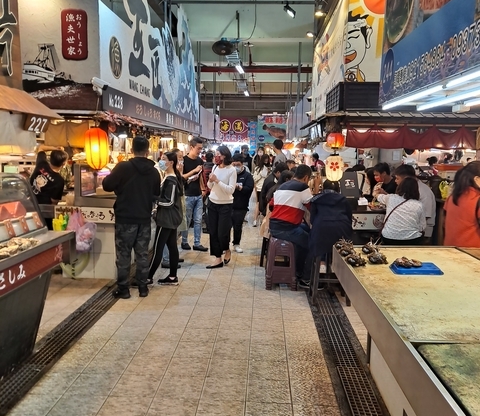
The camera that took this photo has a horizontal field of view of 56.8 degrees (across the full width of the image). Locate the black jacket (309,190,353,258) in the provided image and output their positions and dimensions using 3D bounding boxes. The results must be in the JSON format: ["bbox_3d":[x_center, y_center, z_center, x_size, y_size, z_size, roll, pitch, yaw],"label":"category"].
[{"bbox_3d":[1.020,0.175,5.000,0.500,0.760,0.460,3,7,15],"label":"black jacket"}]

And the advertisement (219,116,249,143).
[{"bbox_3d":[-0.260,-3.382,19.270,1.280,1.060,0.080,1,7,3],"label":"advertisement"}]

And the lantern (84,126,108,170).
[{"bbox_3d":[-1.666,-0.691,5.150,0.280,0.500,0.280,1,7,0],"label":"lantern"}]

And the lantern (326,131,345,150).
[{"bbox_3d":[1.001,-0.712,4.649,0.190,0.210,0.190,1,7,3],"label":"lantern"}]

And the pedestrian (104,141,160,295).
[{"bbox_3d":[-1.187,0.082,4.898,0.620,1.750,0.420,-3,8,-25],"label":"pedestrian"}]

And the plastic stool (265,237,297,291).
[{"bbox_3d":[0.482,0.636,5.277,0.360,0.600,0.360,0,7,-2],"label":"plastic stool"}]

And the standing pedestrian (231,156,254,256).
[{"bbox_3d":[-0.008,-0.100,7.197,0.520,1.570,0.420,5,8,28],"label":"standing pedestrian"}]

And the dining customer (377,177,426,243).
[{"bbox_3d":[1.731,0.289,4.768,0.500,1.240,0.700,-2,8,-17],"label":"dining customer"}]

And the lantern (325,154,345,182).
[{"bbox_3d":[0.997,-0.414,4.688,0.200,0.290,0.200,1,7,3],"label":"lantern"}]

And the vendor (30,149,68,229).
[{"bbox_3d":[-2.514,0.004,5.845,0.520,1.640,0.420,3,8,17],"label":"vendor"}]

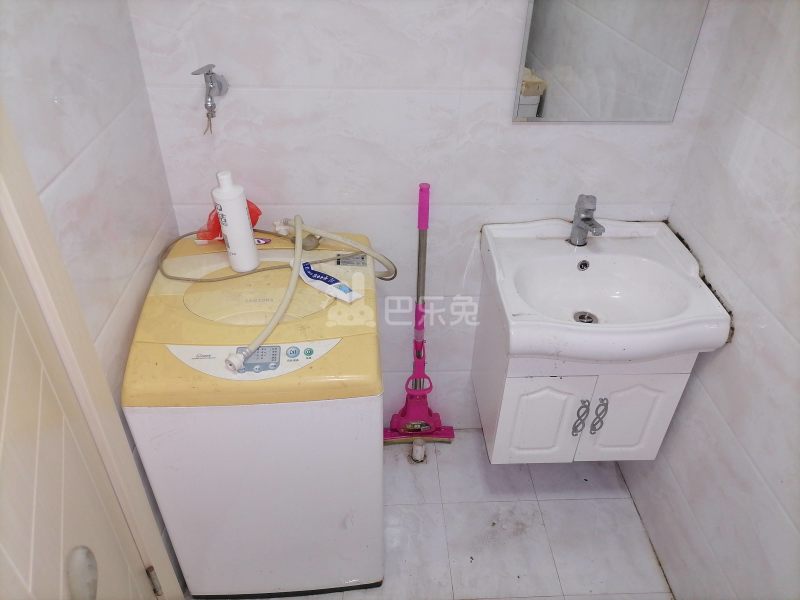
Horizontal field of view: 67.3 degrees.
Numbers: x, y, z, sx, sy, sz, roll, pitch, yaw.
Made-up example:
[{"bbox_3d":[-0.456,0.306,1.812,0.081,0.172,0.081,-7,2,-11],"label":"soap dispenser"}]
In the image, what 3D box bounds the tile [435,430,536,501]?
[{"bbox_3d":[0.276,0.546,1.995,0.300,0.010,0.301,-1,36,-3],"label":"tile"}]

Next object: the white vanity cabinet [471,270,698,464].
[{"bbox_3d":[0.484,0.174,1.696,0.475,0.436,0.352,0,36,-3],"label":"white vanity cabinet"}]

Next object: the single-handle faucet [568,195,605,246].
[{"bbox_3d":[0.488,-0.192,1.550,0.046,0.132,0.110,-9,37,-14],"label":"single-handle faucet"}]

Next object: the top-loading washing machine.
[{"bbox_3d":[-0.311,0.302,1.588,0.517,0.818,0.522,-1,36,-4],"label":"top-loading washing machine"}]

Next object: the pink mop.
[{"bbox_3d":[0.061,0.094,1.787,0.250,0.942,0.080,-1,35,-2],"label":"pink mop"}]

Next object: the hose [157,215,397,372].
[{"bbox_3d":[-0.283,-0.029,1.354,0.550,0.110,0.520,0,36,-3],"label":"hose"}]

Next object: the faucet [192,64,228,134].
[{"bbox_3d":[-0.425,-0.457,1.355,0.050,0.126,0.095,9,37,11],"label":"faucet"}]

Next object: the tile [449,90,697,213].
[{"bbox_3d":[0.441,-0.382,1.526,0.598,0.300,0.010,-1,36,-3],"label":"tile"}]

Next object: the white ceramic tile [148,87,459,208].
[{"bbox_3d":[-0.216,-0.374,1.492,0.718,0.300,0.010,-1,36,-3],"label":"white ceramic tile"}]

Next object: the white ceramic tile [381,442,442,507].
[{"bbox_3d":[-0.021,0.549,1.979,0.294,0.010,0.301,-1,36,-3],"label":"white ceramic tile"}]

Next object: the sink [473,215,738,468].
[{"bbox_3d":[0.482,0.141,1.619,0.512,0.578,0.440,0,36,-3],"label":"sink"}]

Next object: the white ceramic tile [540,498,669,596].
[{"bbox_3d":[0.590,0.719,1.766,0.300,0.010,0.302,-1,36,-3],"label":"white ceramic tile"}]

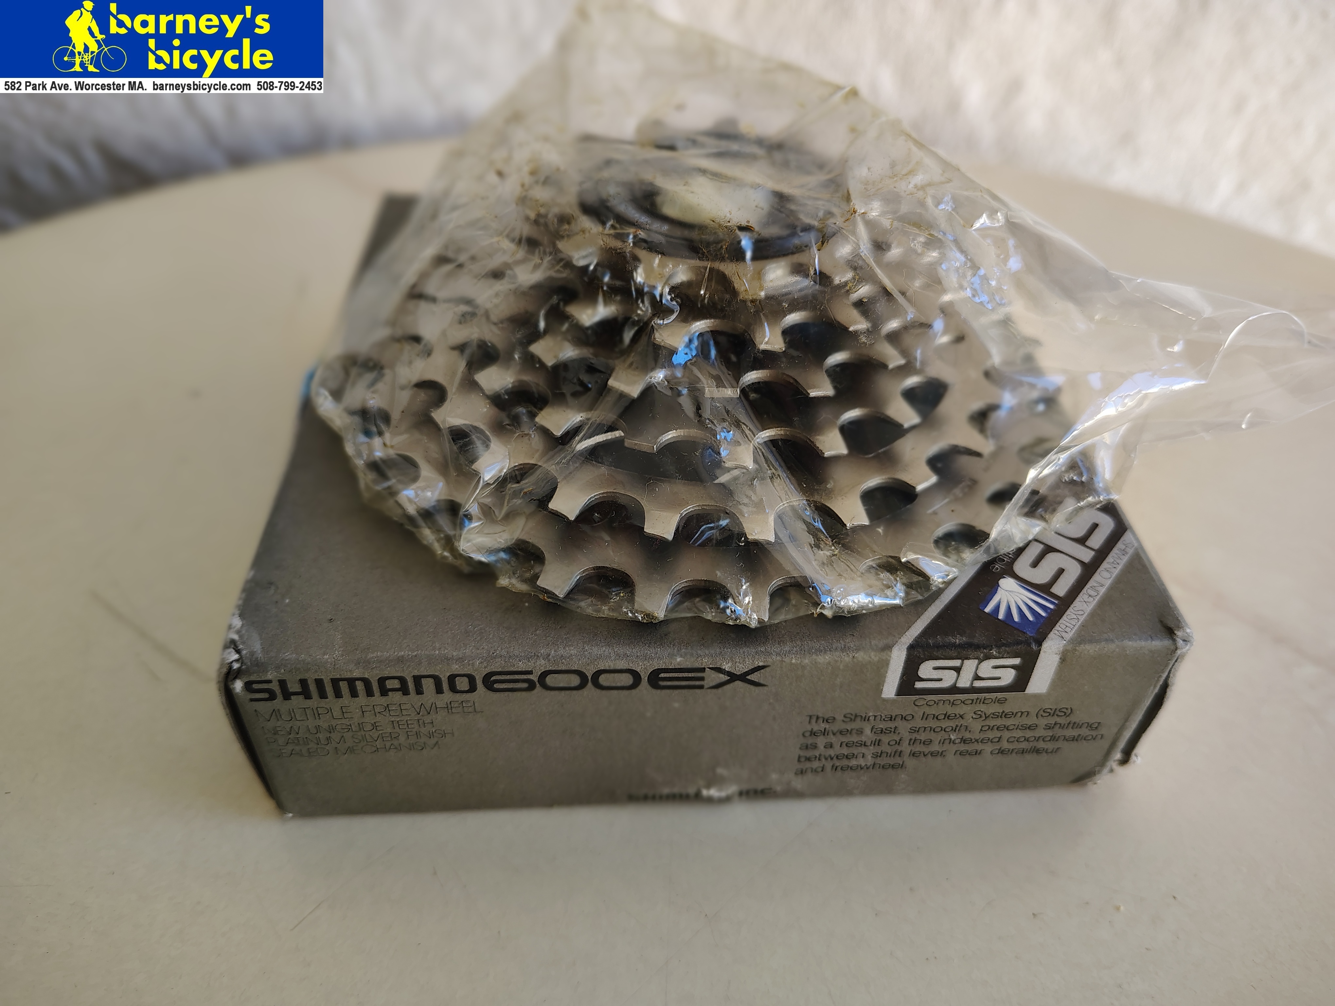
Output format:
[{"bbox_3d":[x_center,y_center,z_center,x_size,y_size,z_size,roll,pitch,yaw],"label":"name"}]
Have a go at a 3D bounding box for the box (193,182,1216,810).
[{"bbox_3d":[0.002,-0.012,0.174,0.122,0.036,0.127,-1,43,-5],"label":"box"}]

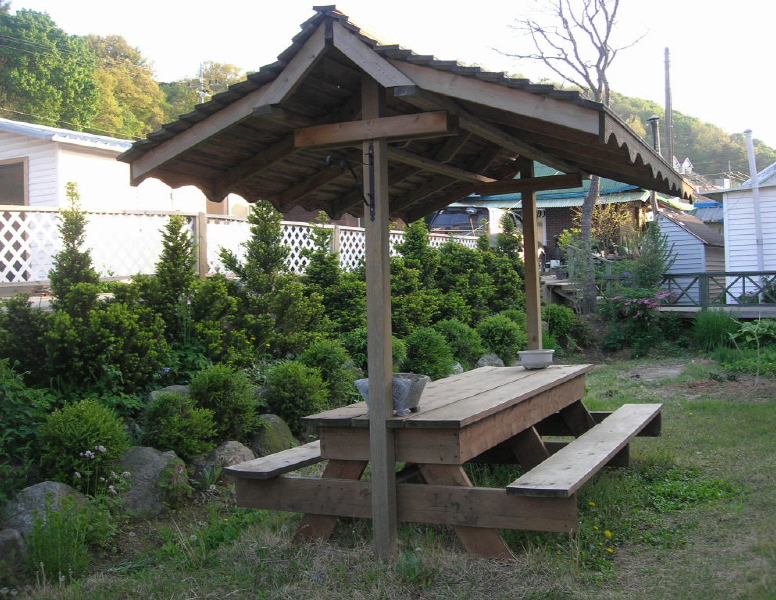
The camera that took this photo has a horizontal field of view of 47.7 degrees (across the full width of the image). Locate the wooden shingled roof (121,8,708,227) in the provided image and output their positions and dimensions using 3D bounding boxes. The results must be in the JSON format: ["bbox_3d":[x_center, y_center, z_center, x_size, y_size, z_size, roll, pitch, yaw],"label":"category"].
[{"bbox_3d":[0.501,-1.029,5.743,2.622,0.794,3.589,-2,0,26],"label":"wooden shingled roof"}]

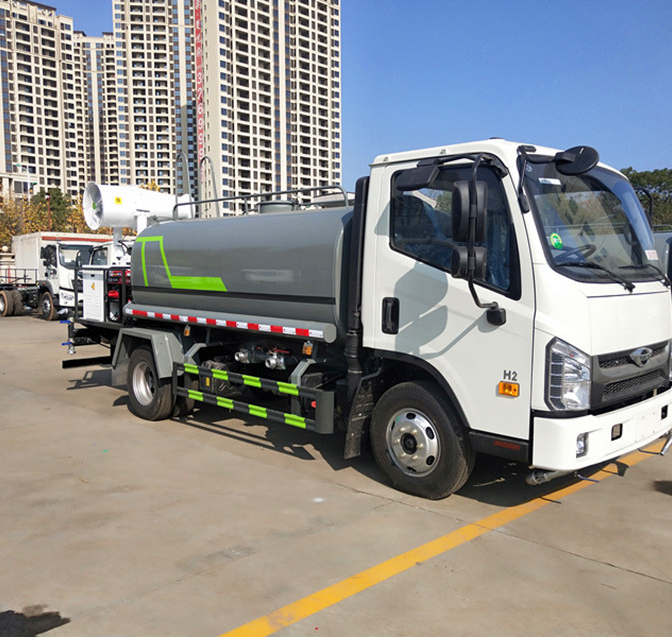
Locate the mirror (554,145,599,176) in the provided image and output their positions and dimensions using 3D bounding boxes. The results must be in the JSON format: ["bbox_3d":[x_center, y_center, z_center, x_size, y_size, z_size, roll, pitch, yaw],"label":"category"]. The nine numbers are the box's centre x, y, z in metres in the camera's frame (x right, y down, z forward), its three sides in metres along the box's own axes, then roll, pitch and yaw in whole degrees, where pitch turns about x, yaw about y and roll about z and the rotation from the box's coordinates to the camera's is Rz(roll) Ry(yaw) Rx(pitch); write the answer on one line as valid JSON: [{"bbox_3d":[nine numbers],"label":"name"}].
[{"bbox_3d":[1.281,-0.837,3.249,0.220,0.220,0.075,1,-40,15],"label":"mirror"}]

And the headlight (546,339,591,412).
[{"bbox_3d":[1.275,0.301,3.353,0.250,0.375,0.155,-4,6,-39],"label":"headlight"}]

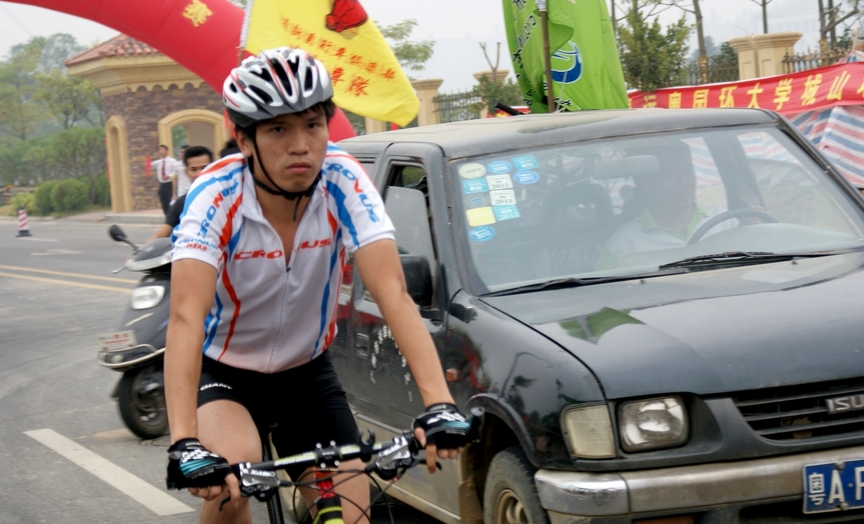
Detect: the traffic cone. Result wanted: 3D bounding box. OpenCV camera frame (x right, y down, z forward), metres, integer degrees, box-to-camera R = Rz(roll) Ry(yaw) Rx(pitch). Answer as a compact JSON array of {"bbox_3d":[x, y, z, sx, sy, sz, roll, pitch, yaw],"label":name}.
[{"bbox_3d":[-9.256,-0.928,56.983,0.330,0.660,0.330,-5,3,0],"label":"traffic cone"}]

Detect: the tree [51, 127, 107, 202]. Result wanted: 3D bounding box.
[{"bbox_3d":[-10.481,-2.941,76.000,2.400,2.350,2.400,-5,3,0],"label":"tree"}]

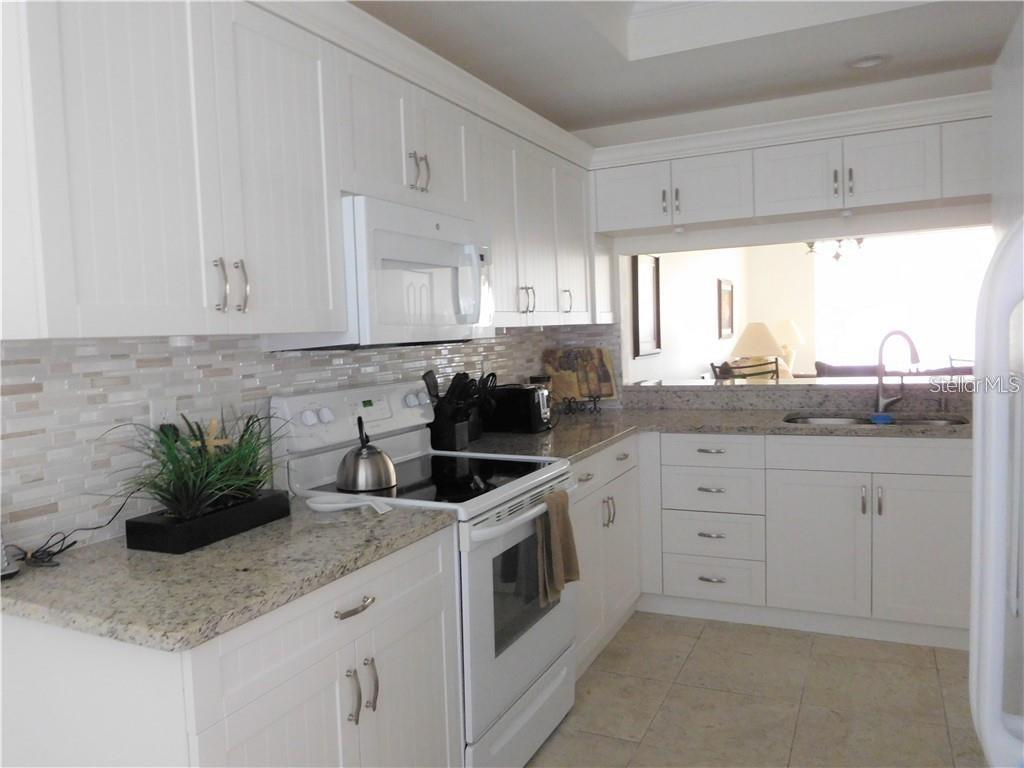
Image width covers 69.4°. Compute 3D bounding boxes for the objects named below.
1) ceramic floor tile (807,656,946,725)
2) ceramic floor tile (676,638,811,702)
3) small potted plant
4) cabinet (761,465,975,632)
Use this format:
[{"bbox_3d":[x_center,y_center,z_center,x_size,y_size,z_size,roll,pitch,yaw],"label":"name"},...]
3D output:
[{"bbox_3d":[1.331,1.123,2.738,0.451,0.012,0.444,-1,4,26],"label":"ceramic floor tile"},{"bbox_3d":[0.923,1.127,2.937,0.456,0.012,0.444,-1,4,26],"label":"ceramic floor tile"},{"bbox_3d":[-0.733,0.221,1.805,0.213,0.284,0.401,-1,4,26],"label":"small potted plant"},{"bbox_3d":[1.609,0.649,3.308,0.830,0.613,0.579,-1,4,26],"label":"cabinet"}]

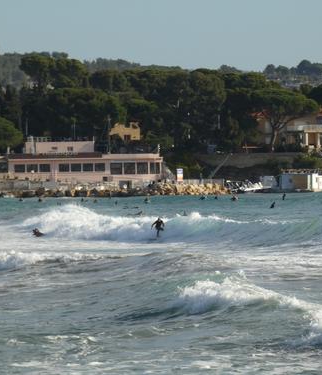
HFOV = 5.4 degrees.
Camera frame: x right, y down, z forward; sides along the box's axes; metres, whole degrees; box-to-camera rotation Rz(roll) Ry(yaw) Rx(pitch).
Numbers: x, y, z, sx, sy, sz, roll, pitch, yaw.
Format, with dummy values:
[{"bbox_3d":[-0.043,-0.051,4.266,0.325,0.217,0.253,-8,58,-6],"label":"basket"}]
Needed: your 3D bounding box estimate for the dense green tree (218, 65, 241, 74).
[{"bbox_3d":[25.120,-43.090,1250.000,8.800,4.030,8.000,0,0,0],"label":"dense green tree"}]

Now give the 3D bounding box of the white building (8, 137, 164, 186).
[{"bbox_3d":[-13.620,-4.870,615.000,27.870,8.660,13.000,0,0,0],"label":"white building"}]

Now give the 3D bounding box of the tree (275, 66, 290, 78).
[{"bbox_3d":[51.680,-48.700,1450.000,5.960,5.530,5.960,0,0,0],"label":"tree"}]

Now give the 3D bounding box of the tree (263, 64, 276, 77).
[{"bbox_3d":[46.150,-49.560,1450.000,5.100,5.530,5.100,0,0,0],"label":"tree"}]

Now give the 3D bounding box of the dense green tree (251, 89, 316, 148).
[{"bbox_3d":[23.370,-12.770,645.000,12.490,11.920,12.490,0,0,0],"label":"dense green tree"}]

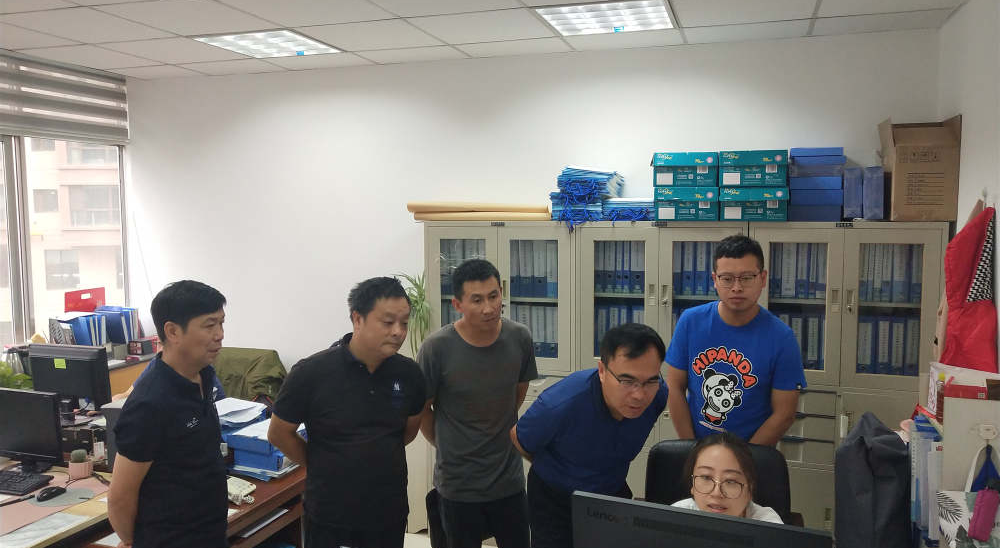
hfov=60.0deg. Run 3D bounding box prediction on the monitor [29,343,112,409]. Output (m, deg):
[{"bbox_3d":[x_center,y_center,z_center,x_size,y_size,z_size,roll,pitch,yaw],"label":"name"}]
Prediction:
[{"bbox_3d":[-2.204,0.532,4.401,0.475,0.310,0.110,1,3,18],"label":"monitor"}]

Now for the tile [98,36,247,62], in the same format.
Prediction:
[{"bbox_3d":[-1.769,-1.224,4.738,0.598,0.018,0.618,1,4,18],"label":"tile"}]

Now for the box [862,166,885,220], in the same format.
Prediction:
[{"bbox_3d":[1.745,-0.370,4.065,0.088,0.235,0.290,1,3,18],"label":"box"}]

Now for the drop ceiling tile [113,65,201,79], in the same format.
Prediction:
[{"bbox_3d":[-2.068,-1.225,5.243,0.500,0.020,0.385,1,3,19],"label":"drop ceiling tile"}]

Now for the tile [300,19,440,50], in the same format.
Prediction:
[{"bbox_3d":[-0.628,-1.165,4.220,0.590,0.020,0.590,1,3,19],"label":"tile"}]

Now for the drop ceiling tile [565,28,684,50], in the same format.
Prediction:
[{"bbox_3d":[0.623,-1.170,4.299,0.590,0.020,0.385,1,3,19],"label":"drop ceiling tile"}]

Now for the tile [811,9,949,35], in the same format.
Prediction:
[{"bbox_3d":[1.808,-1.208,4.144,0.602,0.018,0.400,1,4,18],"label":"tile"}]

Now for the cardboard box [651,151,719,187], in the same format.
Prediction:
[{"bbox_3d":[0.923,-0.500,4.235,0.310,0.168,0.250,1,3,19],"label":"cardboard box"}]

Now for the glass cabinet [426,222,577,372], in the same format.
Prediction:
[{"bbox_3d":[0.046,0.113,4.677,0.840,0.780,0.400,1,3,18],"label":"glass cabinet"}]

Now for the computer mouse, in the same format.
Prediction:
[{"bbox_3d":[-1.668,0.820,3.224,0.061,0.036,0.107,1,4,18],"label":"computer mouse"}]

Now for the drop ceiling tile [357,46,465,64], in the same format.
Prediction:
[{"bbox_3d":[-0.493,-1.239,4.872,0.597,0.018,0.390,1,4,18],"label":"drop ceiling tile"}]

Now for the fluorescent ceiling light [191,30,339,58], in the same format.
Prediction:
[{"bbox_3d":[-1.170,-1.200,4.408,0.590,0.070,0.590,1,3,19],"label":"fluorescent ceiling light"}]

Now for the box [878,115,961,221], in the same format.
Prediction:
[{"bbox_3d":[1.925,-0.478,4.021,0.320,0.460,0.330,1,3,18],"label":"box"}]

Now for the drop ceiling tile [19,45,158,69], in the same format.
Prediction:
[{"bbox_3d":[-2.275,-1.224,4.862,0.500,0.020,0.618,1,3,18],"label":"drop ceiling tile"}]

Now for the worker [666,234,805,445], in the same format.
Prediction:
[{"bbox_3d":[0.833,0.717,3.069,0.480,1.714,0.310,2,4,30],"label":"worker"}]

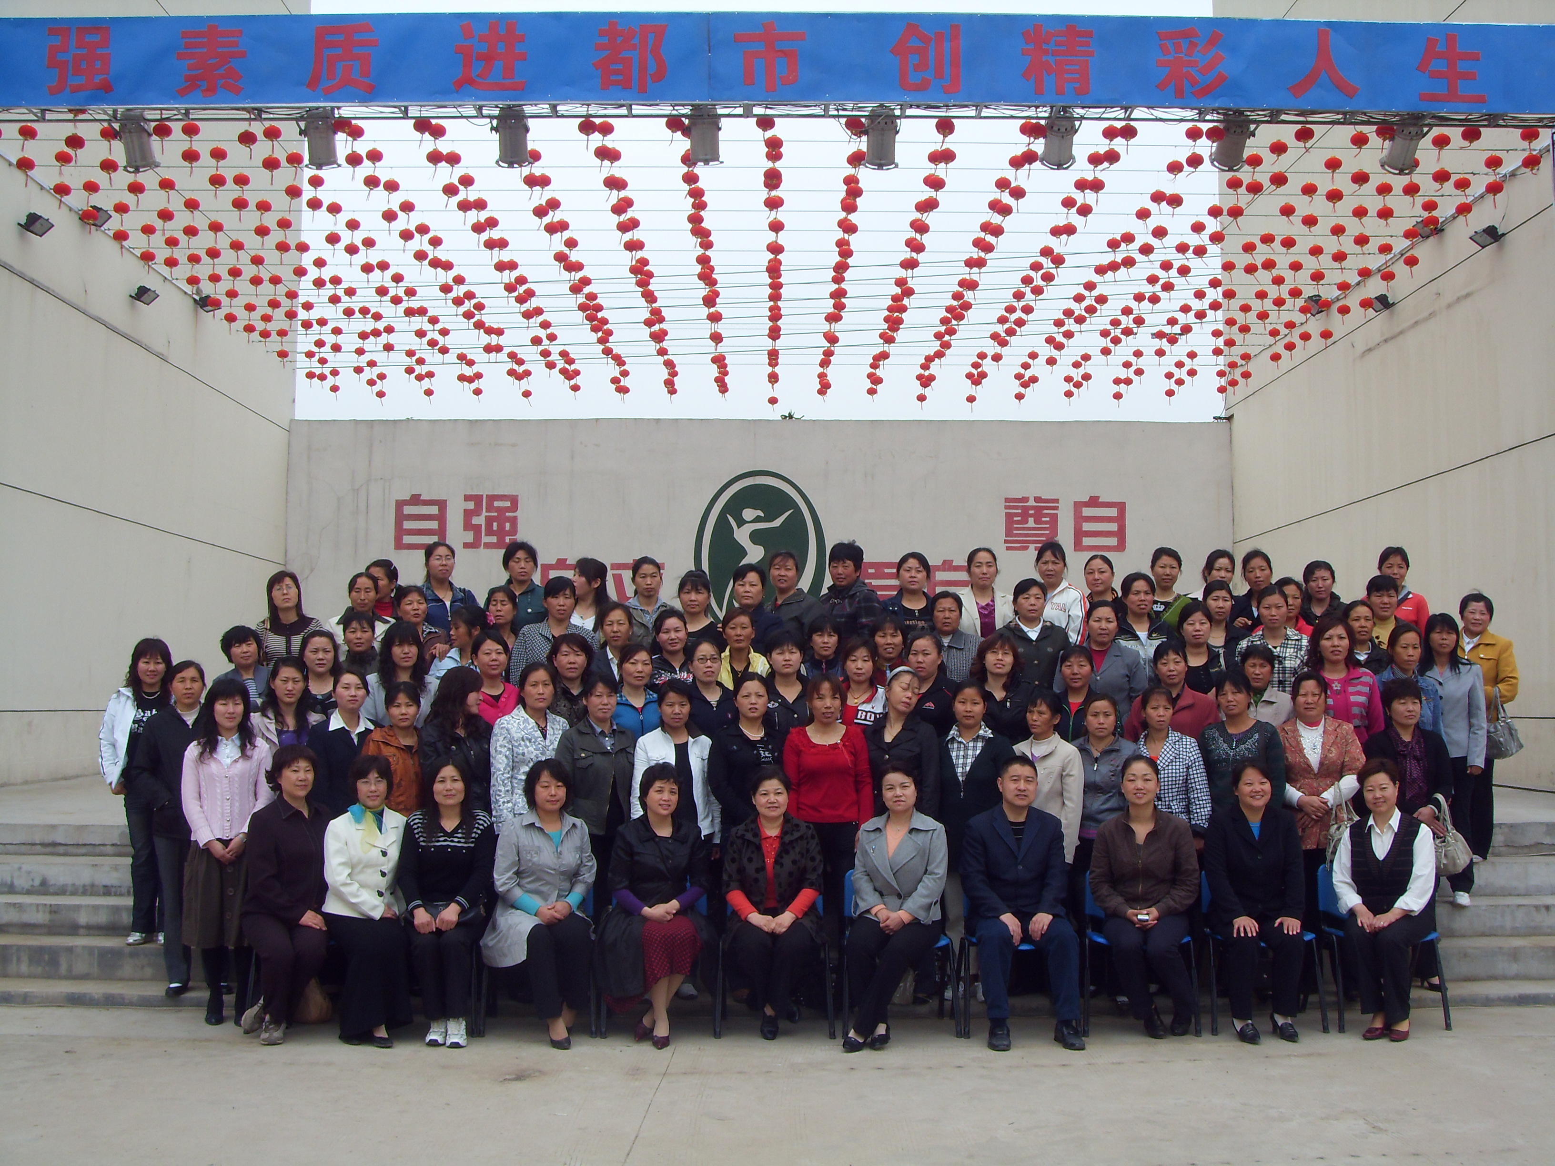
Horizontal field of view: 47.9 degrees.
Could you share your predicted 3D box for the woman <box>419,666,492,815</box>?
[{"bbox_3d":[-1.613,1.236,8.760,0.440,1.625,0.310,2,-4,-30],"label":"woman"}]

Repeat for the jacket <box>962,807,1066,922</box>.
[{"bbox_3d":[1.108,1.314,8.176,0.520,0.560,0.400,0,-4,3],"label":"jacket"}]

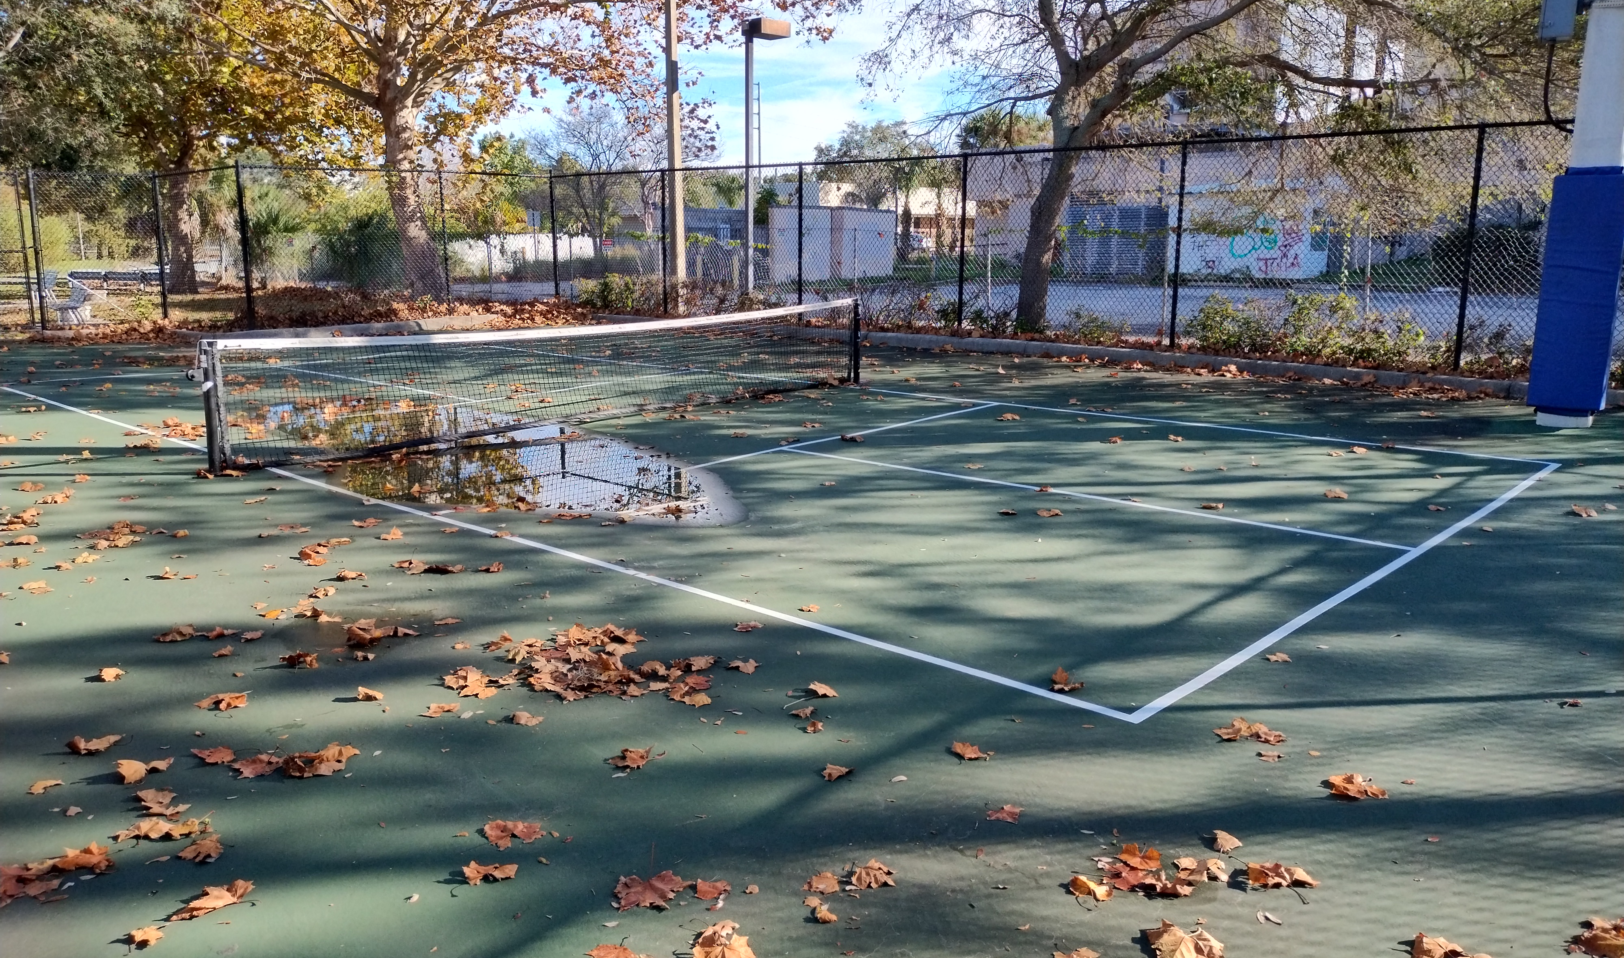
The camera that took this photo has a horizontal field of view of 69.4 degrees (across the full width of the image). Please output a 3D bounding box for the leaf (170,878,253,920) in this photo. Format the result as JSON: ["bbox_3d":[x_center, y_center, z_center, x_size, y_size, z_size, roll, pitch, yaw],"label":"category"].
[{"bbox_3d":[-1.386,0.966,2.711,0.169,0.045,0.085,-7,13,-31],"label":"leaf"}]

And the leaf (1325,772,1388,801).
[{"bbox_3d":[1.530,0.865,3.296,0.165,0.037,0.090,3,12,14],"label":"leaf"}]

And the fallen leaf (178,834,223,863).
[{"bbox_3d":[-1.555,0.940,2.986,0.108,0.036,0.090,-2,11,-10],"label":"fallen leaf"}]

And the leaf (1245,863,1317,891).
[{"bbox_3d":[1.127,0.948,2.812,0.169,0.036,0.076,0,11,0],"label":"leaf"}]

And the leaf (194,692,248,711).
[{"bbox_3d":[-1.989,0.750,3.950,0.176,0.034,0.080,-1,11,-3],"label":"leaf"}]

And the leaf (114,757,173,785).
[{"bbox_3d":[-1.949,0.849,3.419,0.172,0.048,0.085,-4,12,-20],"label":"leaf"}]

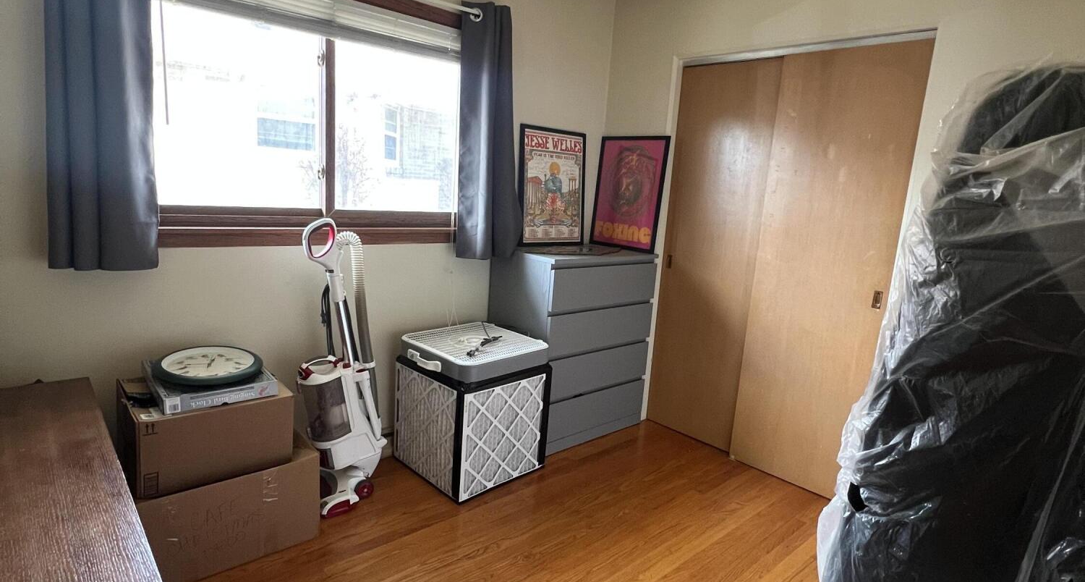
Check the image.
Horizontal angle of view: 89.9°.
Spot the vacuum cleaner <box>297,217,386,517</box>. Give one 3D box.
[{"bbox_3d":[-0.825,0.296,2.268,0.280,1.170,0.370,13,15,39],"label":"vacuum cleaner"}]

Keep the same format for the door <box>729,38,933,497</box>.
[{"bbox_3d":[1.252,-0.059,2.492,0.035,2.010,0.603,-6,15,-41],"label":"door"}]

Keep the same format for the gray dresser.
[{"bbox_3d":[0.153,0.286,3.040,0.802,1.005,0.480,-6,15,-41],"label":"gray dresser"}]

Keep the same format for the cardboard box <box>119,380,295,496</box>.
[{"bbox_3d":[-1.174,0.467,1.920,0.440,0.250,0.390,-6,15,-41],"label":"cardboard box"}]

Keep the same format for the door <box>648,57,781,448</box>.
[{"bbox_3d":[0.924,-0.165,2.918,0.035,2.010,0.595,-6,15,-41],"label":"door"}]

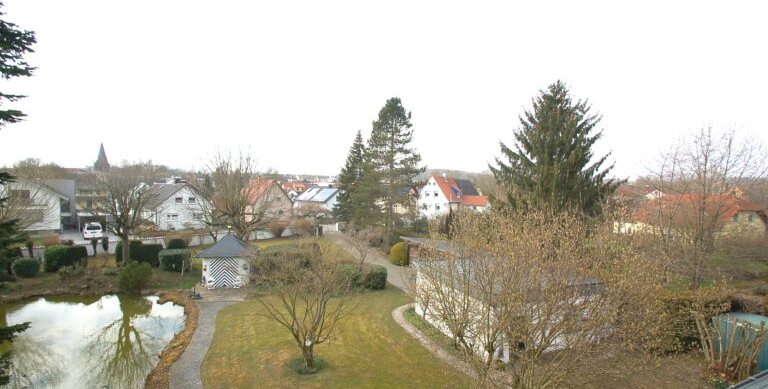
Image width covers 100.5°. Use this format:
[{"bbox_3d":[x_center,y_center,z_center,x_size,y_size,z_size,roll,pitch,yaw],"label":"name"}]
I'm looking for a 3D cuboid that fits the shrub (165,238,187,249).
[{"bbox_3d":[-21.309,5.482,33.072,1.900,1.750,1.700,-1,3,-30],"label":"shrub"}]

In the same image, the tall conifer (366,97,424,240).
[{"bbox_3d":[1.307,-2.562,36.300,6.400,16.500,6.200,1,3,0],"label":"tall conifer"}]

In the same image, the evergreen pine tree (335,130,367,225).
[{"bbox_3d":[-4.090,-1.930,47.461,6.300,15.300,6.300,0,3,0],"label":"evergreen pine tree"}]

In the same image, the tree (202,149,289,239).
[{"bbox_3d":[-15.068,0.417,34.500,8.700,10.100,8.500,1,3,0],"label":"tree"}]

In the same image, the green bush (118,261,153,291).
[{"bbox_3d":[-16.805,5.363,21.600,1.800,1.700,1.700,-1,4,-30],"label":"green bush"}]

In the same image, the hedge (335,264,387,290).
[{"bbox_3d":[-1.564,5.748,22.135,3.100,1.200,1.600,0,2,-10],"label":"hedge"}]

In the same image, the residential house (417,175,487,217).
[{"bbox_3d":[14.895,0.577,69.066,13.000,8.700,9.000,-1,3,-43],"label":"residential house"}]

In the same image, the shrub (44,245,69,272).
[{"bbox_3d":[-26.019,5.146,25.624,1.600,1.650,1.700,-2,3,-45],"label":"shrub"}]

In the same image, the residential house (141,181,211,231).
[{"bbox_3d":[-35.163,1.624,54.297,9.200,7.600,8.400,2,3,40],"label":"residential house"}]

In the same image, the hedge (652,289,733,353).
[{"bbox_3d":[14.396,6.003,15.100,3.200,2.300,1.500,1,3,0],"label":"hedge"}]

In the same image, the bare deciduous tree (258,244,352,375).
[{"bbox_3d":[-3.031,4.399,12.477,3.600,4.600,3.600,1,2,0],"label":"bare deciduous tree"}]

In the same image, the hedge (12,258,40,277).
[{"bbox_3d":[-29.418,5.950,26.386,1.450,1.400,1.500,3,4,45],"label":"hedge"}]

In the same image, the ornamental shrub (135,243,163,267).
[{"bbox_3d":[-21.604,5.531,29.671,2.100,1.950,1.350,-1,3,-18],"label":"ornamental shrub"}]

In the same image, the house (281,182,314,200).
[{"bbox_3d":[-26.234,0.404,98.112,11.000,8.200,9.500,-1,3,-12],"label":"house"}]

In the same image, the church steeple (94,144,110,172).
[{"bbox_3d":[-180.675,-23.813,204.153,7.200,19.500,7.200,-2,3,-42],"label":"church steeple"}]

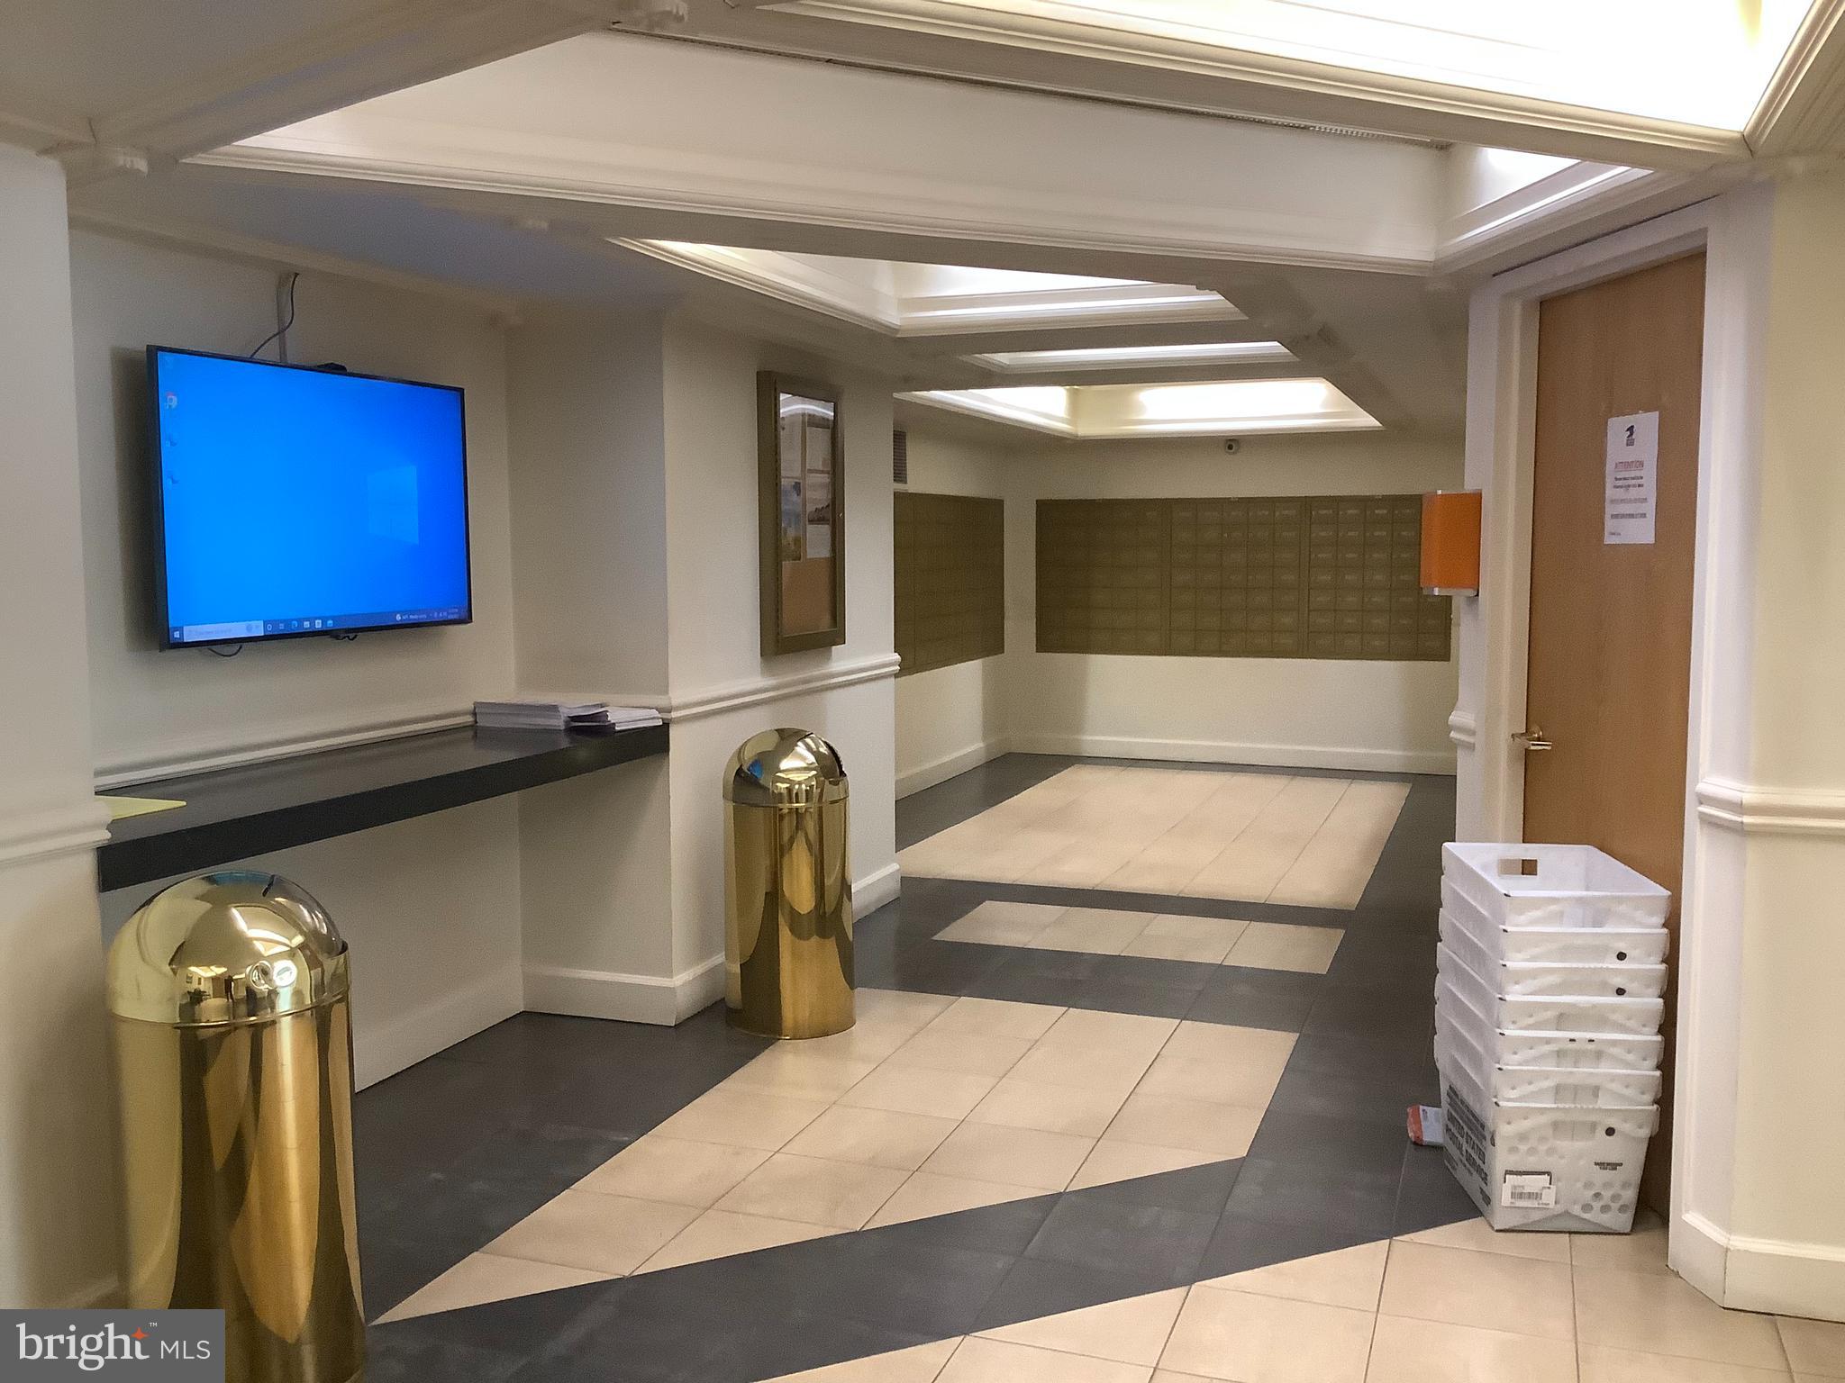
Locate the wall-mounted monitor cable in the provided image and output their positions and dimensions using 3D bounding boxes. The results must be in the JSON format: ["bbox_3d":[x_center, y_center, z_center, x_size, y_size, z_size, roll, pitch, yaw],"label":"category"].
[{"bbox_3d":[-1.524,-0.886,3.889,0.040,0.225,0.165,2,6,19],"label":"wall-mounted monitor cable"}]

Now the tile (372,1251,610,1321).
[{"bbox_3d":[-0.797,1.160,3.132,0.343,0.010,0.342,2,6,20],"label":"tile"}]

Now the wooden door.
[{"bbox_3d":[1.588,0.101,3.692,0.045,2.030,0.900,-1,5,-7],"label":"wooden door"}]

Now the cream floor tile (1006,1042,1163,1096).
[{"bbox_3d":[0.450,1.052,4.610,0.355,0.010,0.354,2,6,20],"label":"cream floor tile"}]

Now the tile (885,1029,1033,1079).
[{"bbox_3d":[0.115,1.040,4.729,0.355,0.010,0.354,2,6,20],"label":"tile"}]

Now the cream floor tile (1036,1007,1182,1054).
[{"bbox_3d":[0.554,0.995,4.817,0.340,0.010,0.342,2,6,20],"label":"cream floor tile"}]

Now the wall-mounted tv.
[{"bbox_3d":[-1.462,-0.462,4.063,0.055,0.645,1.120,2,5,19],"label":"wall-mounted tv"}]

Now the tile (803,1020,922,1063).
[{"bbox_3d":[-0.216,1.025,4.824,0.350,0.010,0.350,2,6,20],"label":"tile"}]

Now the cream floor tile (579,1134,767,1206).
[{"bbox_3d":[-0.562,1.099,3.779,0.343,0.010,0.342,2,6,20],"label":"cream floor tile"}]

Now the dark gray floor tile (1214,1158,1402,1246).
[{"bbox_3d":[0.880,1.137,3.709,0.355,0.010,0.354,2,6,20],"label":"dark gray floor tile"}]

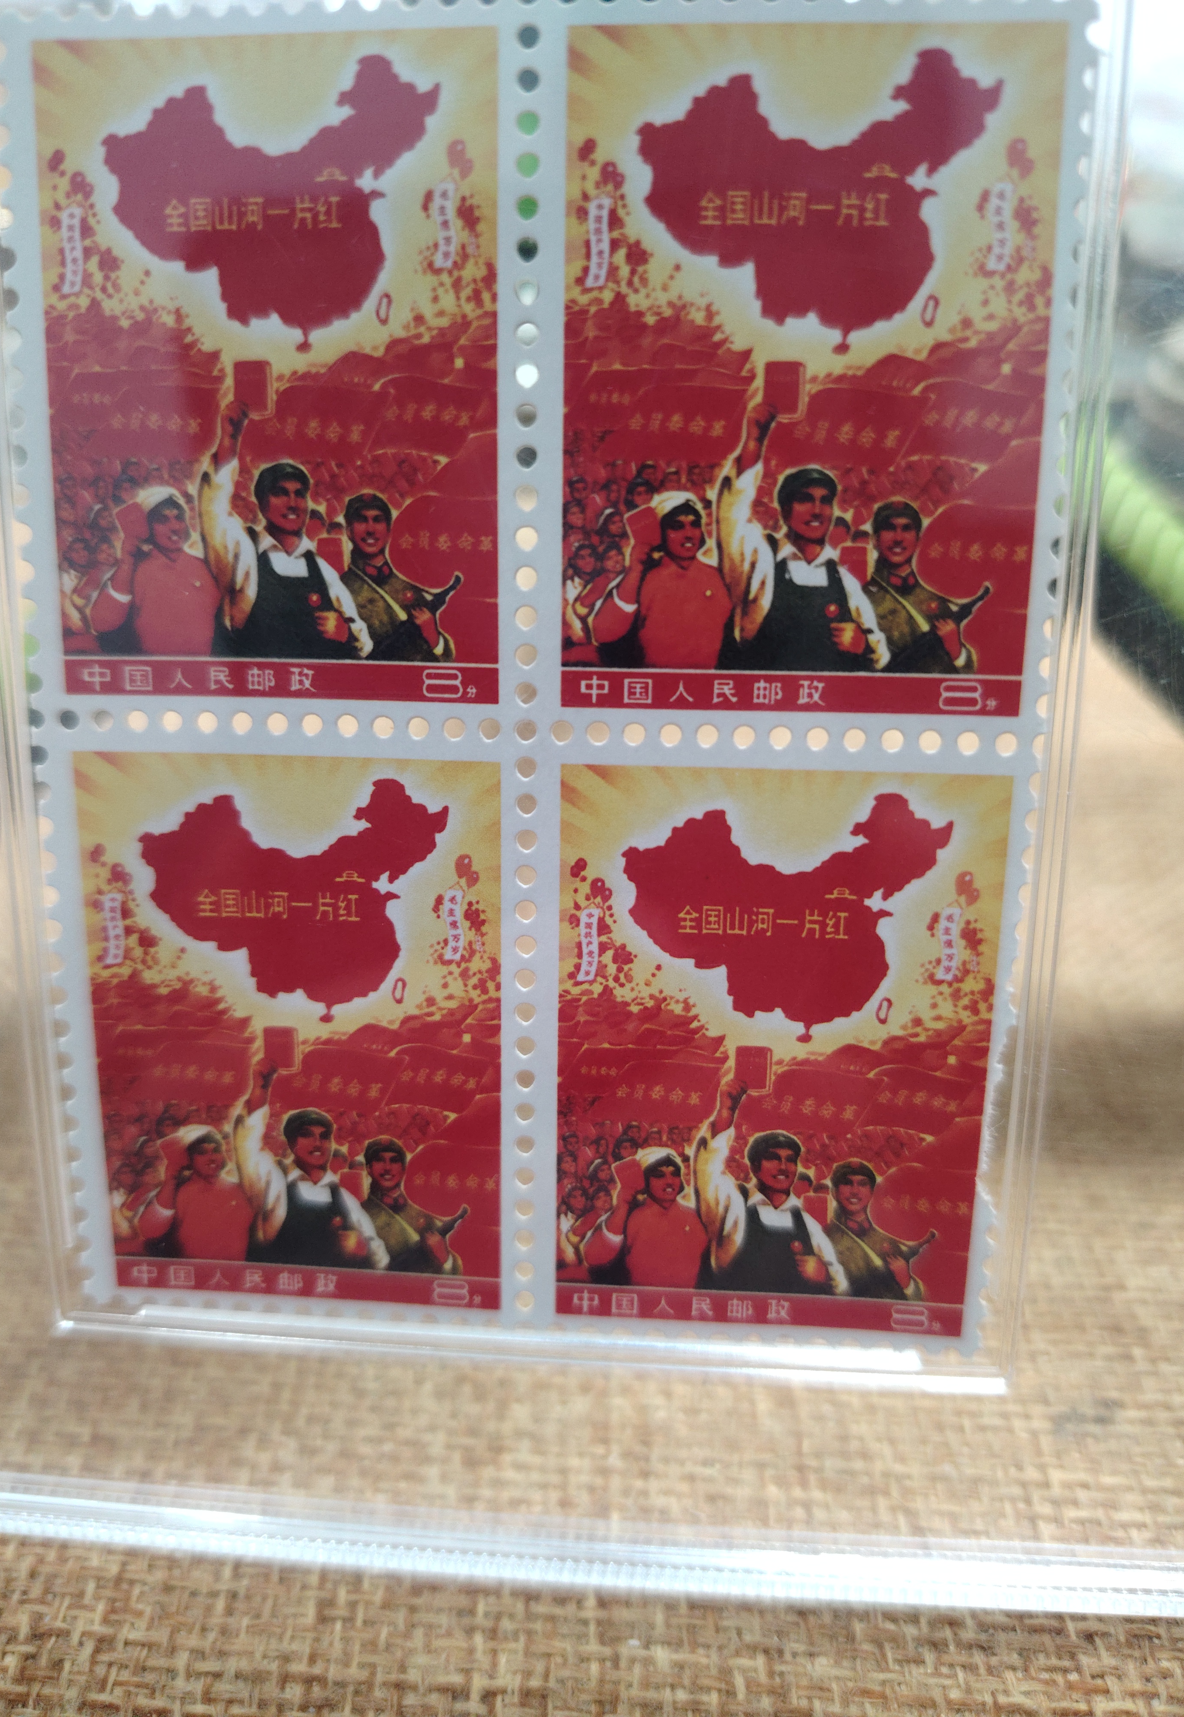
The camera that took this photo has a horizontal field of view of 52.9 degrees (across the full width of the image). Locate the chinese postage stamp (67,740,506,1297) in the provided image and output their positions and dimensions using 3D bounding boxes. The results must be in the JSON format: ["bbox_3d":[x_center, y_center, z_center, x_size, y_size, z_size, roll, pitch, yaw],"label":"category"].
[{"bbox_3d":[-0.019,0.012,0.077,0.027,0.037,0.001,2,13,5],"label":"chinese postage stamp"}]

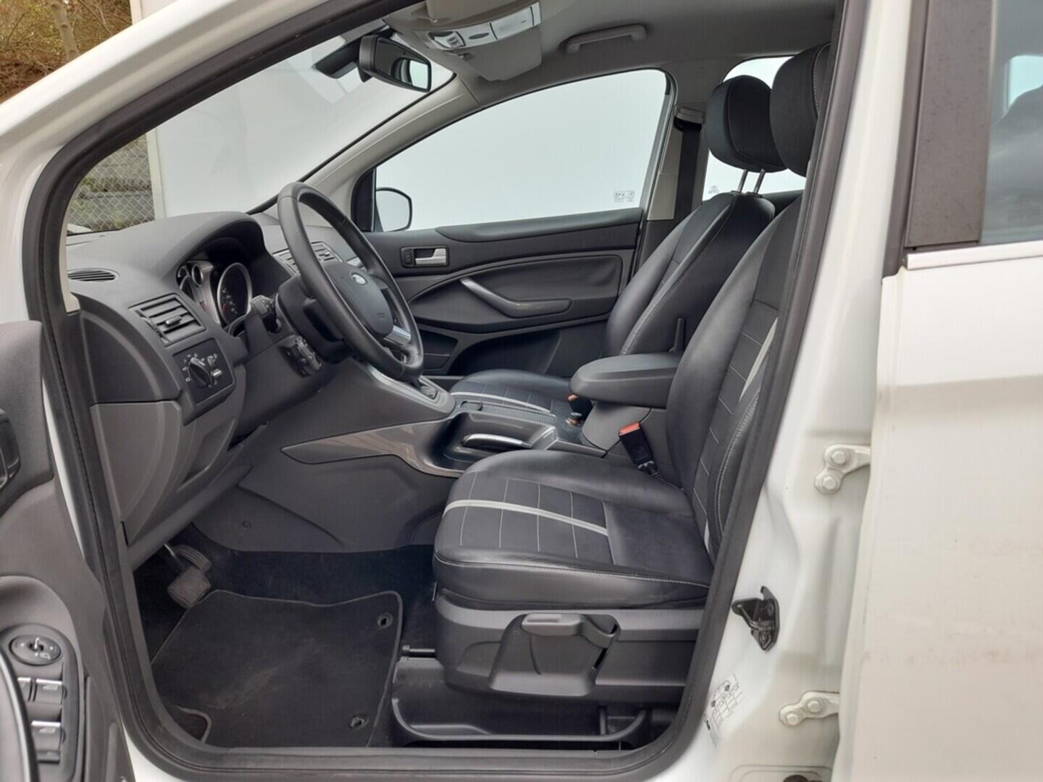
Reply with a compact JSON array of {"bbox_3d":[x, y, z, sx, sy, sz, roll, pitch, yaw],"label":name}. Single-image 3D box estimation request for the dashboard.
[{"bbox_3d":[-0.623,-0.160,1.621,0.550,0.470,1.380,0,15,1],"label":"dashboard"}]

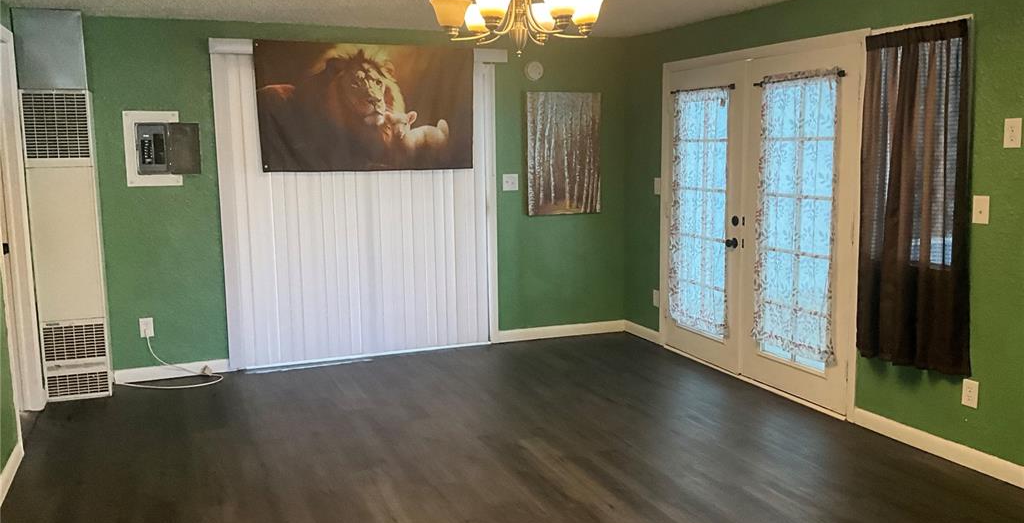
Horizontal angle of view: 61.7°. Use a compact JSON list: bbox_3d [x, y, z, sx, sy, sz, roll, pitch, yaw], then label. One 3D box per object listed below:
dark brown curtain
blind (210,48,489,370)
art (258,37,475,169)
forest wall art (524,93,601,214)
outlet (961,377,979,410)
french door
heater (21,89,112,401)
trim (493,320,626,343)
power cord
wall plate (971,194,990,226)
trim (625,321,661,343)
[{"bbox_3d":[1.996,-0.315,4.325,0.060,1.682,0.646,-4,8,-22],"label":"dark brown curtain"},{"bbox_3d":[-1.083,-0.388,6.206,1.931,2.163,0.090,-4,8,-22],"label":"blind"},{"bbox_3d":[-1.002,-1.091,6.105,1.537,0.884,0.020,-4,8,-22],"label":"art"},{"bbox_3d":[0.419,-0.848,6.820,0.649,0.963,0.032,-4,8,-22],"label":"forest wall art"},{"bbox_3d":[2.200,0.637,4.108,0.010,0.120,0.077,-4,8,-22],"label":"outlet"},{"bbox_3d":[1.552,-0.281,5.631,0.105,2.123,1.976,-4,8,-22],"label":"french door"},{"bbox_3d":[-2.796,-0.103,5.425,0.370,1.913,0.322,-4,8,-22],"label":"heater"},{"bbox_3d":[0.393,0.573,7.005,1.149,0.088,0.012,-4,8,-22],"label":"trim"},{"bbox_3d":[-2.276,0.661,5.721,0.670,0.310,0.333,-4,8,-22],"label":"power cord"},{"bbox_3d":[2.132,-0.233,3.896,0.010,0.128,0.083,-4,8,-22],"label":"wall plate"},{"bbox_3d":[1.044,0.573,6.946,0.012,0.090,0.592,-4,8,-22],"label":"trim"}]

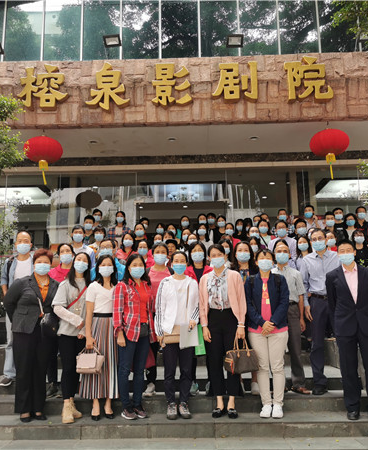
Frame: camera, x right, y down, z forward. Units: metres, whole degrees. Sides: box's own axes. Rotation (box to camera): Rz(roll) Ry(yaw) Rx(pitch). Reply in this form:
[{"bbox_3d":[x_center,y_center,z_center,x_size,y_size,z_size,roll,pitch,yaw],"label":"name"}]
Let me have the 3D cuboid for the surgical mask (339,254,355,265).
[{"bbox_3d":[1.643,0.350,4.710,0.145,0.115,0.085,-3,-10,16],"label":"surgical mask"}]

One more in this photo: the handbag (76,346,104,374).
[{"bbox_3d":[-0.884,1.290,4.440,0.240,0.250,0.130,-4,-10,17],"label":"handbag"}]

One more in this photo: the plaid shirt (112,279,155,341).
[{"bbox_3d":[-0.487,0.846,4.630,0.420,0.610,0.260,3,-10,-22],"label":"plaid shirt"}]

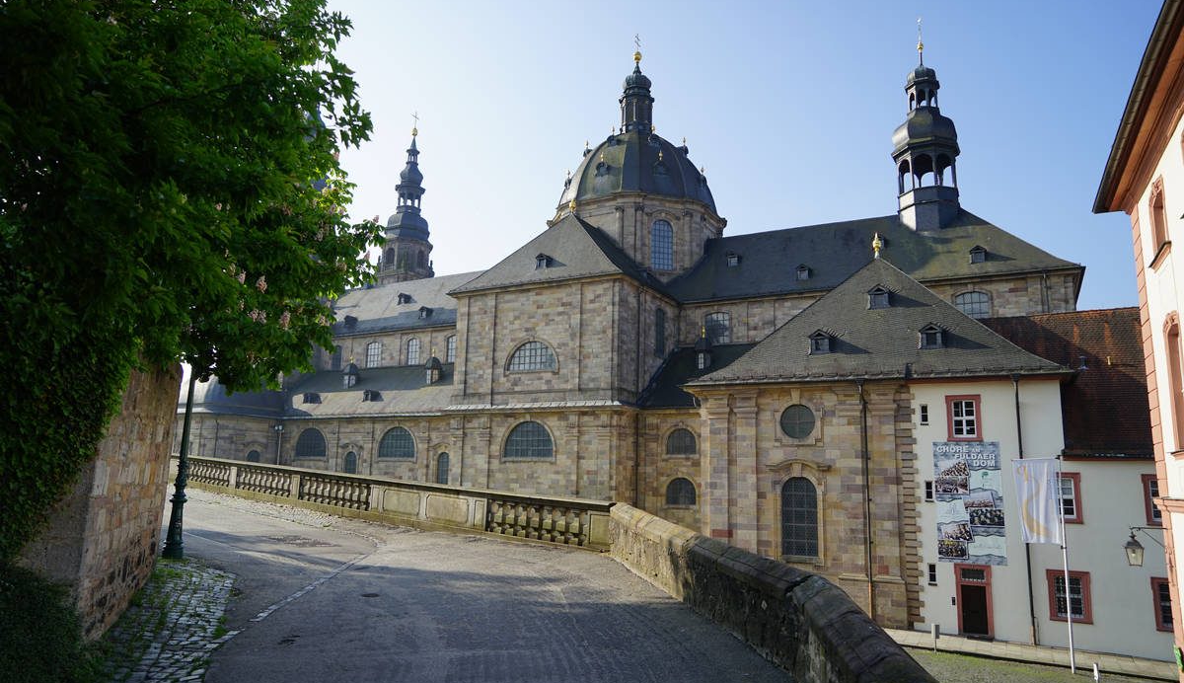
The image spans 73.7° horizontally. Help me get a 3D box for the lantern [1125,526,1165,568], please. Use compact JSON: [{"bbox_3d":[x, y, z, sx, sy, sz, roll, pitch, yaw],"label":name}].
[{"bbox_3d":[16.376,6.064,23.317,1.099,1.203,0.540,-4,-10,29],"label":"lantern"}]

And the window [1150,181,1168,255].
[{"bbox_3d":[16.608,-3.656,22.966,0.350,2.001,1.803,-3,-12,25],"label":"window"}]

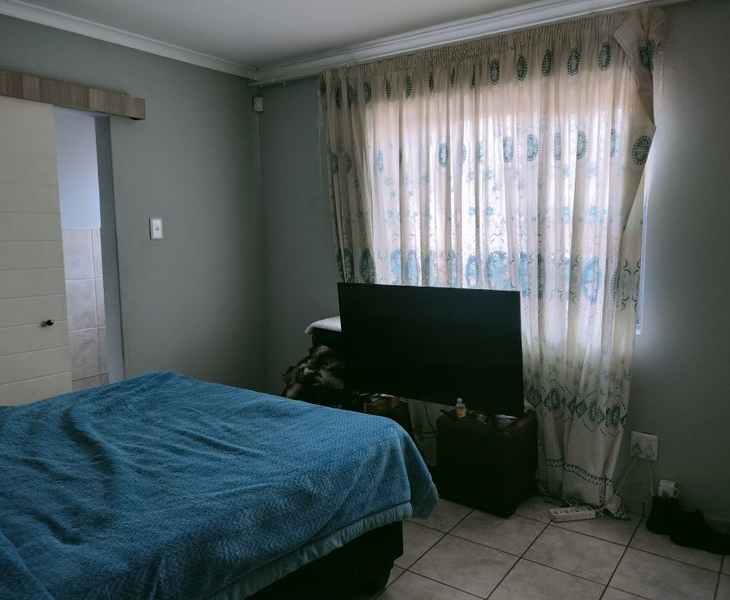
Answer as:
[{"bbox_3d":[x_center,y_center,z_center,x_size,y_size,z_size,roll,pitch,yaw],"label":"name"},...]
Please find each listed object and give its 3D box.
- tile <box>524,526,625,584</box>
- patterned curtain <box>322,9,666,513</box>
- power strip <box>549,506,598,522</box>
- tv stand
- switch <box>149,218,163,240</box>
[{"bbox_3d":[0.907,1.092,2.682,0.350,0.010,0.350,4,8,35],"label":"tile"},{"bbox_3d":[0.528,-0.139,3.342,1.870,2.280,0.140,4,8,35],"label":"patterned curtain"},{"bbox_3d":[1.002,1.031,3.005,0.208,0.036,0.063,-2,7,-13],"label":"power strip"},{"bbox_3d":[0.641,0.812,3.253,0.390,0.425,0.360,4,8,39],"label":"tv stand"},{"bbox_3d":[-1.195,-0.407,3.597,0.012,0.120,0.077,4,8,35],"label":"switch"}]

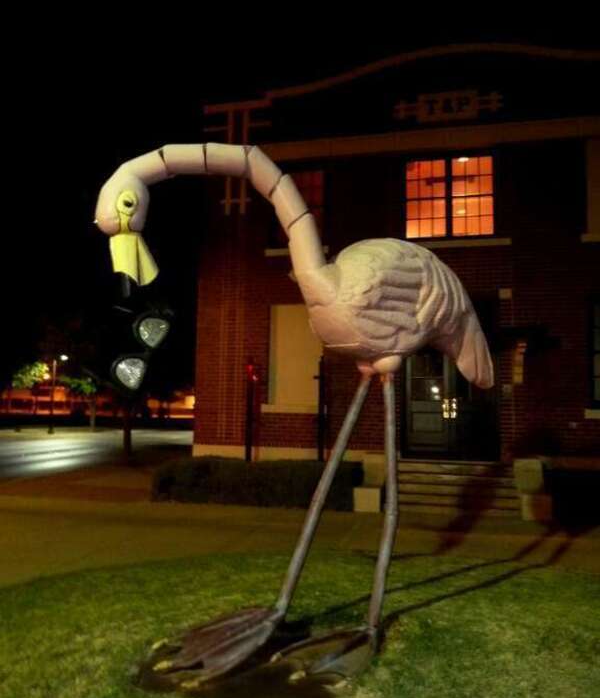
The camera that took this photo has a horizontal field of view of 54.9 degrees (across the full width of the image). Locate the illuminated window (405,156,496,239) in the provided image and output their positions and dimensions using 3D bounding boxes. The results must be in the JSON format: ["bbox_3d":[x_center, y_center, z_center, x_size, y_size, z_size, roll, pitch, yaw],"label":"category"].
[{"bbox_3d":[2.748,-2.786,10.647,1.621,1.502,0.150,0,-5,13],"label":"illuminated window"}]

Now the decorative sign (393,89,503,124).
[{"bbox_3d":[2.723,-4.488,10.693,1.985,0.560,0.120,0,-5,13],"label":"decorative sign"}]

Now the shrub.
[{"bbox_3d":[-0.686,2.300,10.090,3.563,0.732,0.950,0,-5,13],"label":"shrub"}]

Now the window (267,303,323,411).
[{"bbox_3d":[-0.099,0.134,11.014,1.008,1.993,0.150,0,-5,13],"label":"window"}]

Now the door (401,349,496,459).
[{"bbox_3d":[2.740,0.896,10.565,1.689,2.150,0.150,0,-5,13],"label":"door"}]

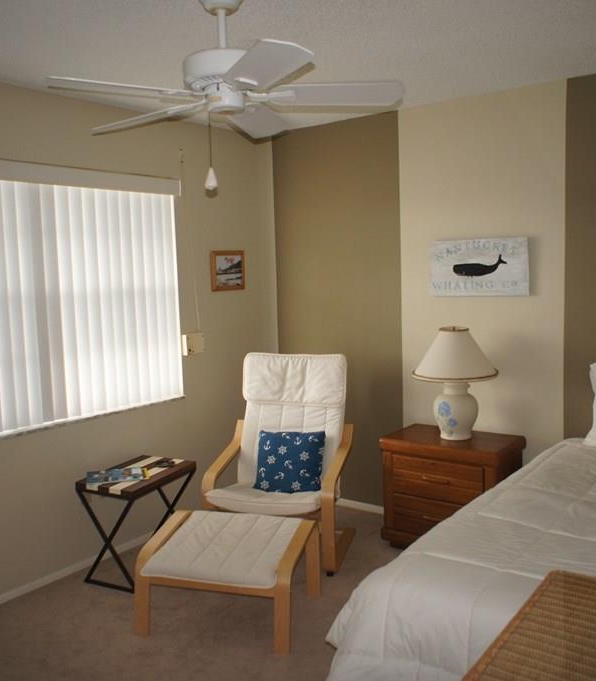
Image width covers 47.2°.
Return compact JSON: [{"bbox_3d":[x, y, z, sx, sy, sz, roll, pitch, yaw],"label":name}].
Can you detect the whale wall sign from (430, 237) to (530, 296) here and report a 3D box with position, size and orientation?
[{"bbox_3d":[0.976,-0.394,3.707,0.555,0.308,0.024,3,7,36],"label":"whale wall sign"}]

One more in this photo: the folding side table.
[{"bbox_3d":[-0.807,0.927,3.515,0.370,0.510,0.535,1,6,26],"label":"folding side table"}]

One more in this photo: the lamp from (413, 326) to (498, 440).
[{"bbox_3d":[0.841,0.225,3.623,0.455,0.593,0.455,3,7,36],"label":"lamp"}]

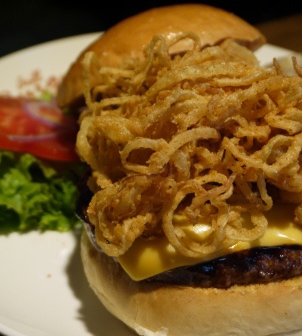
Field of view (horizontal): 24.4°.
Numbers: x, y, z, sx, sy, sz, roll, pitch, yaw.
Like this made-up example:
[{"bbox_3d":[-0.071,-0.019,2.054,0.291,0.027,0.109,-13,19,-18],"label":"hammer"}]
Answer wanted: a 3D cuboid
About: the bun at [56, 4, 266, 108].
[{"bbox_3d":[0.002,-0.059,0.373,0.113,0.038,0.113,-19,-3,0],"label":"bun"}]

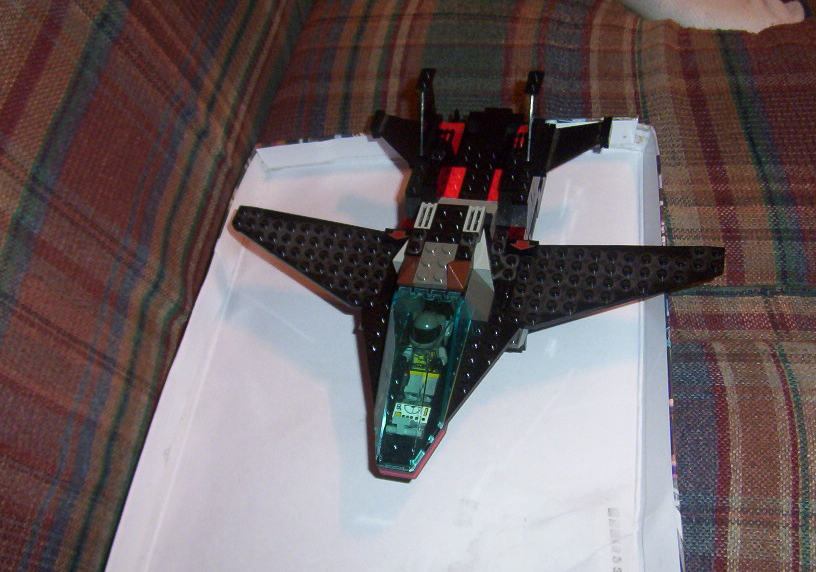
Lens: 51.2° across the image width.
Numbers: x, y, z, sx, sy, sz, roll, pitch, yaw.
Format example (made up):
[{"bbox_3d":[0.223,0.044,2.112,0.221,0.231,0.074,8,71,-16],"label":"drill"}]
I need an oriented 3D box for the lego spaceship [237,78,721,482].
[{"bbox_3d":[0.022,-0.011,0.418,0.255,0.074,0.215,6,57,17],"label":"lego spaceship"}]

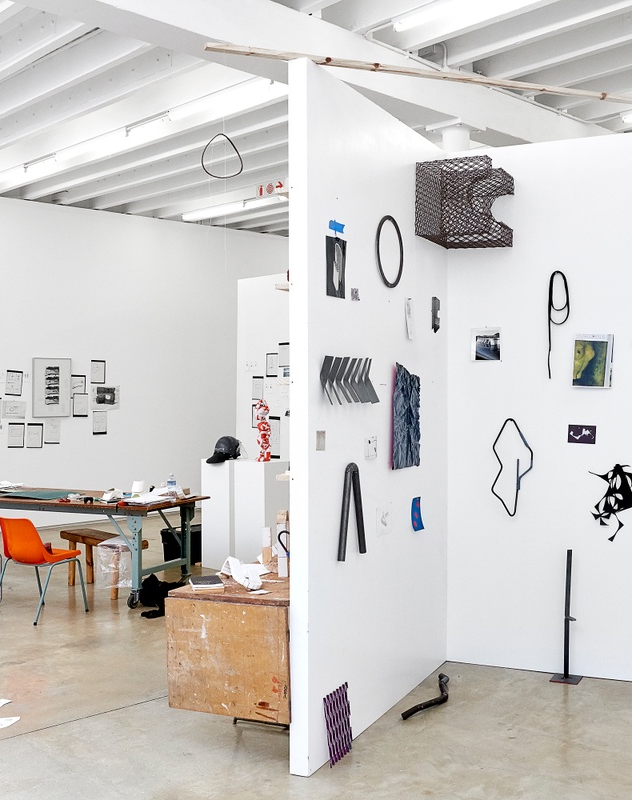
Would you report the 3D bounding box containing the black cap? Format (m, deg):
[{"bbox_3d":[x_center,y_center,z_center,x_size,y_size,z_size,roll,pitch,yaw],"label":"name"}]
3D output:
[{"bbox_3d":[-0.878,0.474,8.450,0.310,0.235,0.235,-1,1,-42],"label":"black cap"}]

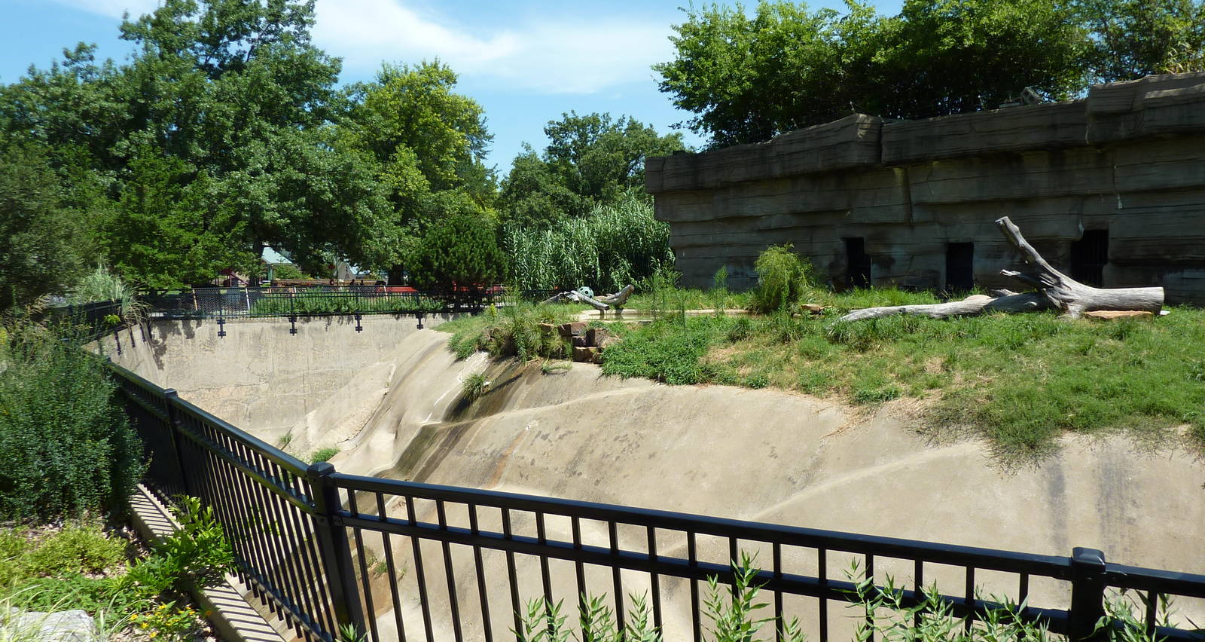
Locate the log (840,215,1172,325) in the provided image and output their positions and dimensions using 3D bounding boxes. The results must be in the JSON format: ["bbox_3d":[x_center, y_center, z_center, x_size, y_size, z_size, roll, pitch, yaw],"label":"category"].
[{"bbox_3d":[8.501,-1.097,18.600,6.900,2.170,1.600,0,3,-3],"label":"log"}]

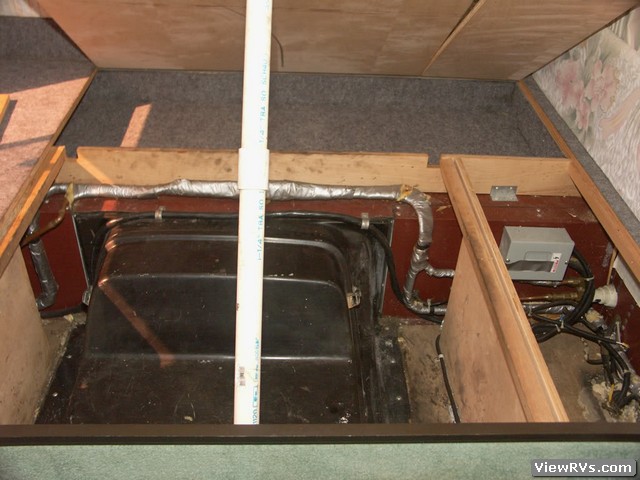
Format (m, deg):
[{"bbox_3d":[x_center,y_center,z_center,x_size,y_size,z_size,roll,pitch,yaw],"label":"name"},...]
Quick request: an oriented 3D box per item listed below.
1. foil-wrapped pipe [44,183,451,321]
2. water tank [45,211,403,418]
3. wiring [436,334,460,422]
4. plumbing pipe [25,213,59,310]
[{"bbox_3d":[-0.170,0.031,1.929,1.061,0.352,0.183,1,34,-3],"label":"foil-wrapped pipe"},{"bbox_3d":[-0.215,0.235,1.687,0.857,0.341,0.548,1,34,-3],"label":"water tank"},{"bbox_3d":[0.323,0.347,1.849,0.026,0.019,0.322,1,34,-3],"label":"wiring"},{"bbox_3d":[-0.718,0.074,1.847,0.074,0.318,0.070,1,34,-3],"label":"plumbing pipe"}]

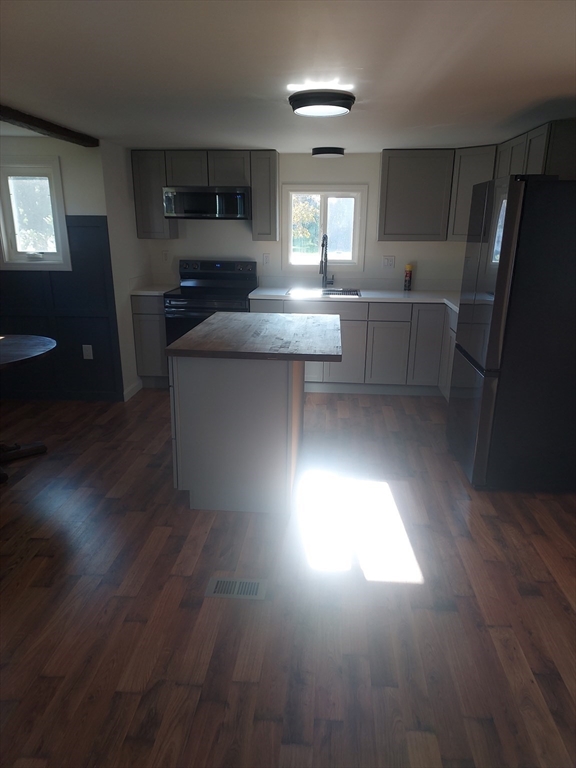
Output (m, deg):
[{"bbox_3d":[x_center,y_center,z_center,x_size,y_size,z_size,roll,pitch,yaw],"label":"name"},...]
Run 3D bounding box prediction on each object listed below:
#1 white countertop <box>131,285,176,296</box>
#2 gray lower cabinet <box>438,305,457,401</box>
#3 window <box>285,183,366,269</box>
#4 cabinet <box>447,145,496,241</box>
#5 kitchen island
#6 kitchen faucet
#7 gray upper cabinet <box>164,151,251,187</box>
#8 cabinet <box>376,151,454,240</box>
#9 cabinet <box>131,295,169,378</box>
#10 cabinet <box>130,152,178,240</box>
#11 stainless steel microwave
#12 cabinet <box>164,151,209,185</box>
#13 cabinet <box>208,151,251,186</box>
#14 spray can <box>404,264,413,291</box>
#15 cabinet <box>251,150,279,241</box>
[{"bbox_3d":[-1.244,-0.898,5.086,0.302,0.037,0.641,2,17,4],"label":"white countertop"},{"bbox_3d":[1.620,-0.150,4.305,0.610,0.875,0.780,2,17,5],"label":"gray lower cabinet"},{"bbox_3d":[0.348,-1.484,5.088,0.793,0.773,0.100,2,17,5],"label":"window"},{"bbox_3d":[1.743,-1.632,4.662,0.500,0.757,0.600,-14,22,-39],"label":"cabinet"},{"bbox_3d":[-0.127,0.100,3.380,0.888,0.904,1.204,2,17,5],"label":"kitchen island"},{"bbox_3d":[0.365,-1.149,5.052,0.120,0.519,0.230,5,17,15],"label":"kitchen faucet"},{"bbox_3d":[-0.688,-1.940,4.853,0.764,0.308,0.326,2,17,5],"label":"gray upper cabinet"},{"bbox_3d":[1.122,-1.668,4.771,0.598,0.752,0.326,2,17,5],"label":"cabinet"},{"bbox_3d":[-1.247,-0.502,5.218,0.302,0.800,0.616,2,17,4],"label":"cabinet"},{"bbox_3d":[-1.227,-1.755,4.990,0.302,0.757,0.329,2,17,4],"label":"cabinet"},{"bbox_3d":[-0.684,-1.641,4.873,0.768,0.267,0.460,2,17,5],"label":"stainless steel microwave"},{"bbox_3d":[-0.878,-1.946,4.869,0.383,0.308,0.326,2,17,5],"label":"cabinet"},{"bbox_3d":[-0.504,-1.950,4.878,0.381,0.307,0.329,2,17,4],"label":"cabinet"},{"bbox_3d":[1.161,-1.018,5.104,0.066,0.252,0.066,0,17,0],"label":"spray can"},{"bbox_3d":[-0.202,-1.726,4.922,0.229,0.757,0.329,2,17,4],"label":"cabinet"}]

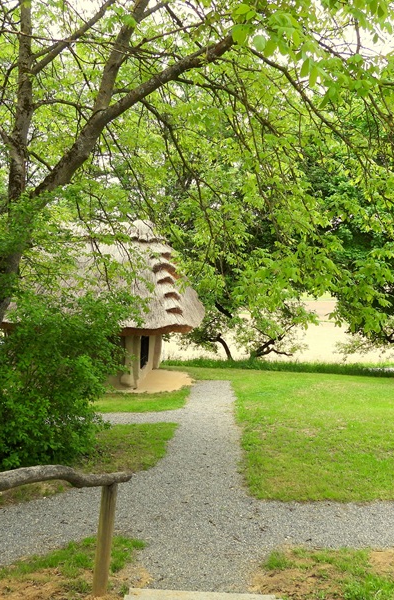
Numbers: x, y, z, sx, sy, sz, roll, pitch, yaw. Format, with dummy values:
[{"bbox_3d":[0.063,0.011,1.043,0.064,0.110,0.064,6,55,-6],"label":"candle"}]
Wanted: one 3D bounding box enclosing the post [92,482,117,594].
[{"bbox_3d":[-0.713,1.864,4.300,0.120,0.870,0.120,5,1,0],"label":"post"}]

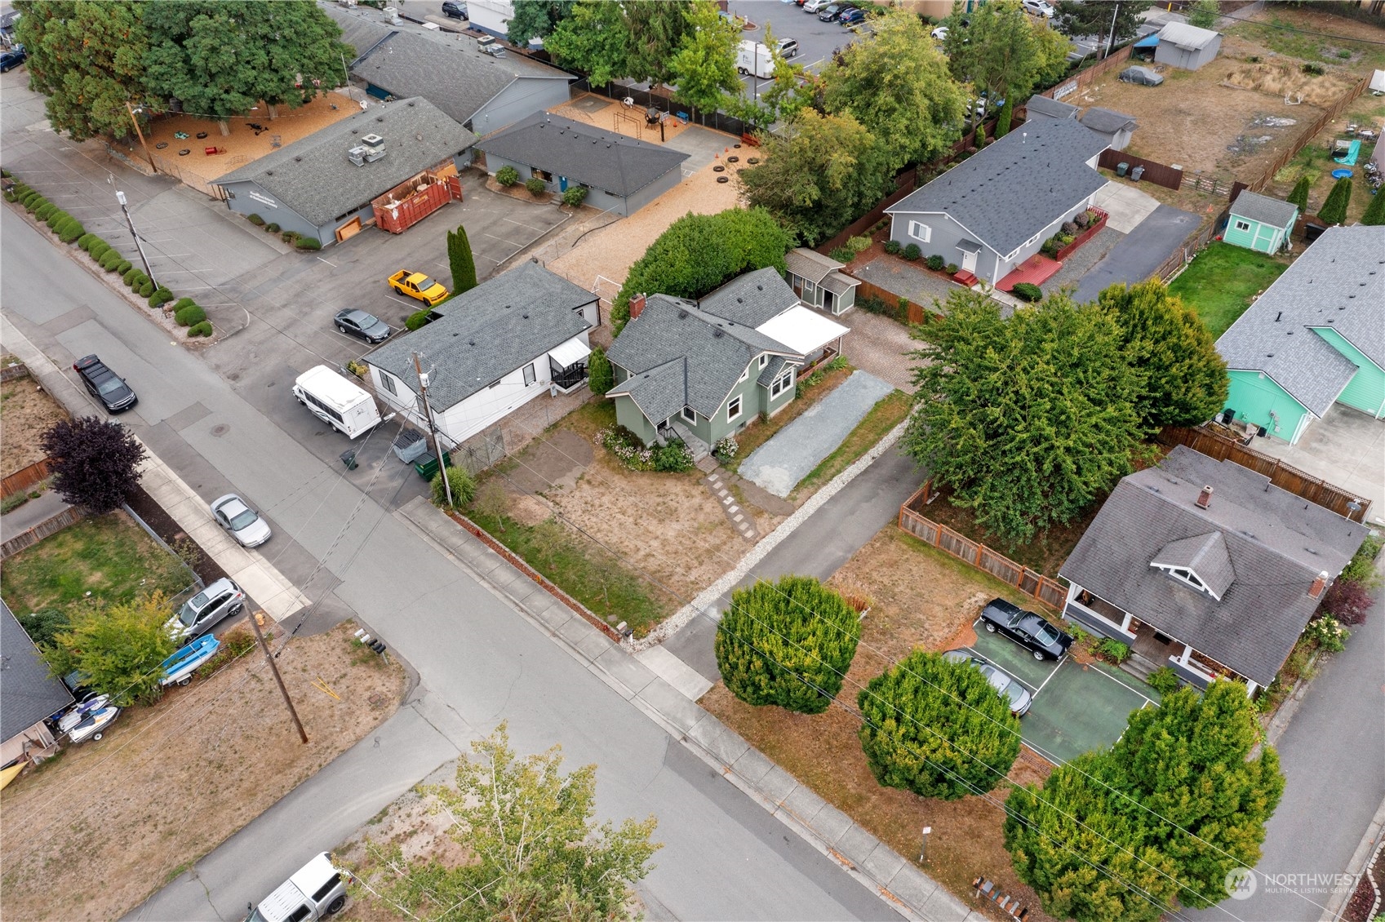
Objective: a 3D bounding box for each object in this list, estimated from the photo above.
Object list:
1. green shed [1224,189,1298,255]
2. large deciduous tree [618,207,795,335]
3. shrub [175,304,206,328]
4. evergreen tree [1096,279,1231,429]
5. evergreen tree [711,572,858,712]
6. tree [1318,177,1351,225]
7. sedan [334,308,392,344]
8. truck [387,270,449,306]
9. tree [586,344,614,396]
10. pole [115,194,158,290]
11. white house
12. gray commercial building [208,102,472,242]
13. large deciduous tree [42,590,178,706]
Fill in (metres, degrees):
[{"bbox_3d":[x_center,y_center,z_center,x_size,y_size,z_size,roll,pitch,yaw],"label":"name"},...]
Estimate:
[{"bbox_3d":[45.193,-19.042,85.218,4.200,3.300,3.900,29,49,30],"label":"green shed"},{"bbox_3d":[1.056,-15.140,81.495,6.800,6.200,16.000,30,50,33],"label":"large deciduous tree"},{"bbox_3d":[-38.100,-10.984,81.772,1.900,1.400,2.500,31,50,34],"label":"shrub"},{"bbox_3d":[28.999,-6.389,66.985,7.200,9.700,7.200,30,50,32],"label":"evergreen tree"},{"bbox_3d":[4.610,9.101,52.282,7.000,6.300,7.000,-1,40,1],"label":"evergreen tree"},{"bbox_3d":[51.860,-21.049,86.580,2.200,3.800,2.200,-2,40,1],"label":"tree"},{"bbox_3d":[-24.985,-10.367,81.430,4.750,1.470,1.840,23,46,26],"label":"sedan"},{"bbox_3d":[-21.517,-13.801,85.142,4.950,1.650,1.800,23,46,26],"label":"truck"},{"bbox_3d":[-6.192,-6.102,72.434,1.750,3.900,1.750,-1,40,1],"label":"tree"},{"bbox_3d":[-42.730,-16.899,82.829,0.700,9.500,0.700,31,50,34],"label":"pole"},{"bbox_3d":[-13.832,-8.205,74.964,10.300,4.200,16.100,30,50,32],"label":"white house"},{"bbox_3d":[-31.125,-26.992,97.283,14.200,4.800,19.200,23,46,26],"label":"gray commercial building"},{"bbox_3d":[-28.620,9.570,53.330,5.900,5.800,5.900,31,51,32],"label":"large deciduous tree"}]

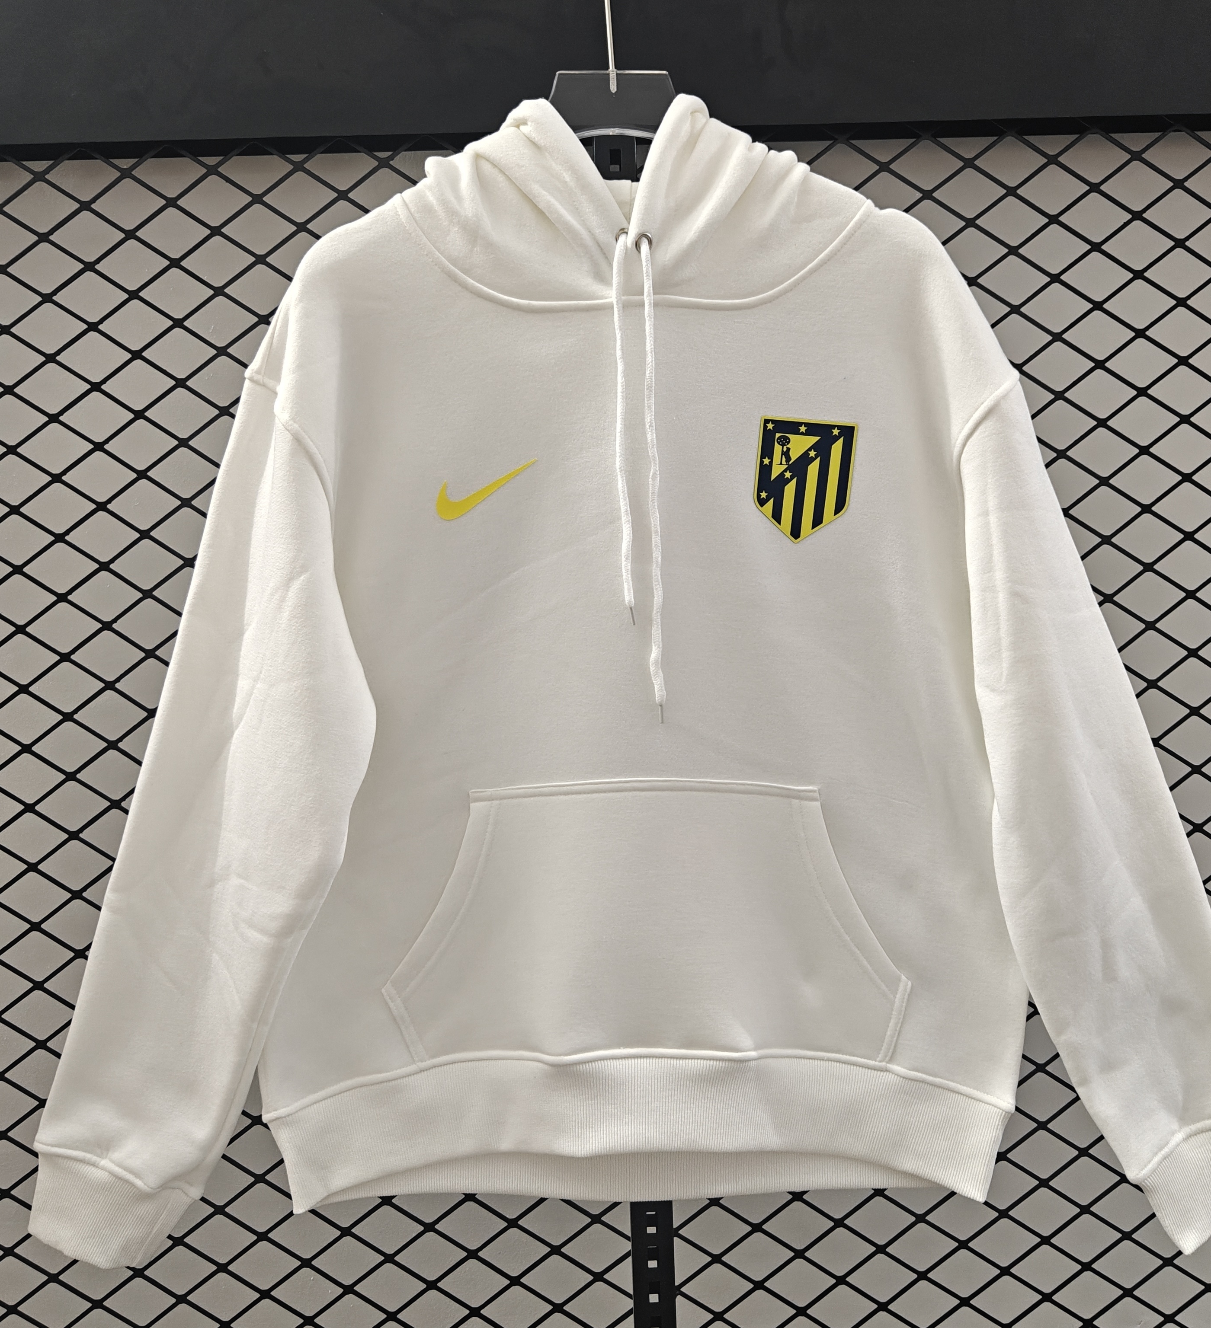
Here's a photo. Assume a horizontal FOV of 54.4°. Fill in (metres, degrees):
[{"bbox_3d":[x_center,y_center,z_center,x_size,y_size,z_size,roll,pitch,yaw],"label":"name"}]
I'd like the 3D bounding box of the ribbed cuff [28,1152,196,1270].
[{"bbox_3d":[-0.336,0.371,0.795,0.115,0.072,0.055,16,1,-2],"label":"ribbed cuff"}]

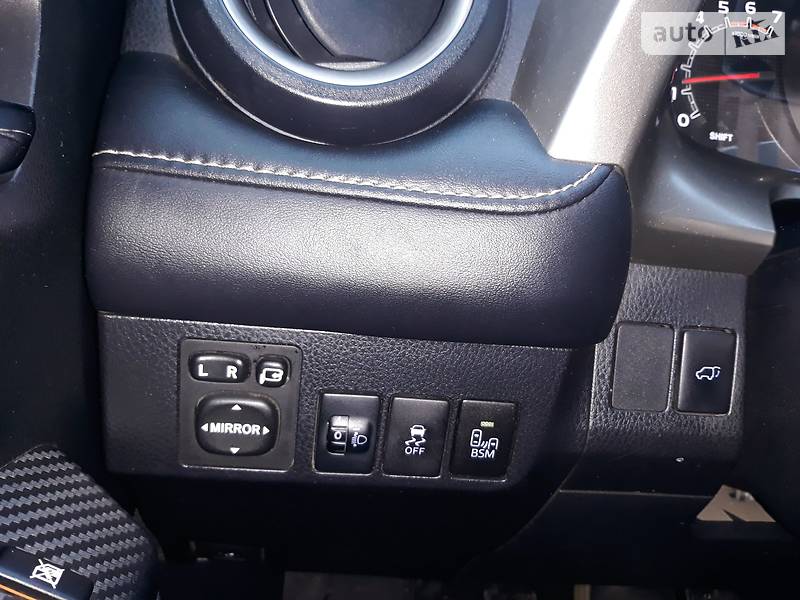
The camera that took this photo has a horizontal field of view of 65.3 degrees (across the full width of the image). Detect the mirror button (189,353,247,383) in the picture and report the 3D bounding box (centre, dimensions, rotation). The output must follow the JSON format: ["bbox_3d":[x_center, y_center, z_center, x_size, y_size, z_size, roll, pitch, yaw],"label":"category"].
[{"bbox_3d":[-0.070,0.026,0.242,0.022,0.011,0.006,5,13,-6],"label":"mirror button"}]

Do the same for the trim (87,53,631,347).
[{"bbox_3d":[-0.012,-0.035,0.235,0.196,0.096,0.050,5,13,-6],"label":"trim"}]

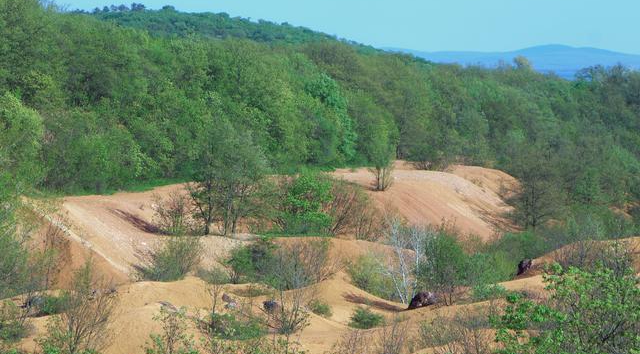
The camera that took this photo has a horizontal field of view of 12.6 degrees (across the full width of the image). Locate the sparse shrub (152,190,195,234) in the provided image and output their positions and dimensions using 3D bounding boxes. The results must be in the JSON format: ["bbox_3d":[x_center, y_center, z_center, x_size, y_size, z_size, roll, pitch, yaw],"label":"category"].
[{"bbox_3d":[-8.429,2.042,167.000,2.420,2.650,2.170,0,2,-3],"label":"sparse shrub"}]

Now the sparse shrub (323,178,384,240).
[{"bbox_3d":[1.904,1.791,165.000,3.520,3.520,3.170,0,2,1],"label":"sparse shrub"}]

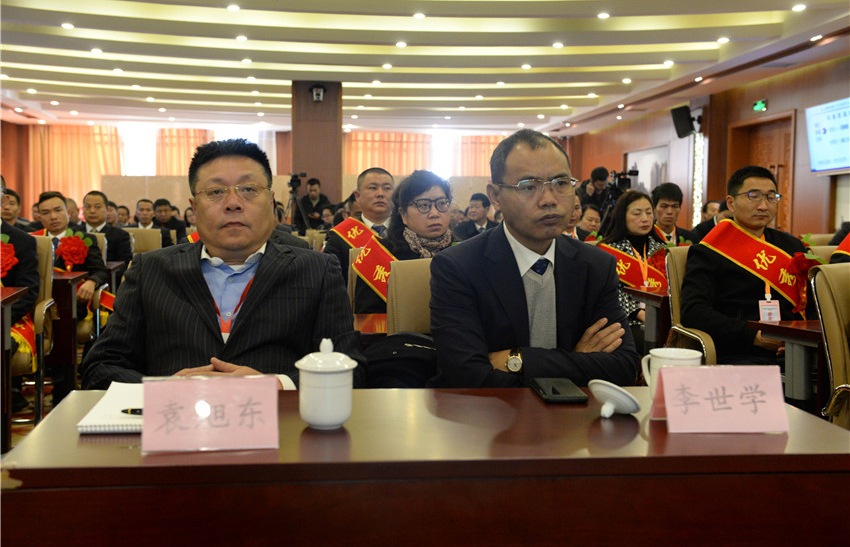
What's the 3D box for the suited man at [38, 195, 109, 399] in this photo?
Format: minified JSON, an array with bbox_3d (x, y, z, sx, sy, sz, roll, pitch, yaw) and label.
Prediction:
[{"bbox_3d":[-2.000,0.143,5.600,0.520,1.220,0.750,0,4,-8],"label":"suited man"}]

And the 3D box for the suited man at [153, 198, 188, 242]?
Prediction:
[{"bbox_3d":[-2.510,-0.112,9.600,0.500,1.230,0.720,0,4,-8],"label":"suited man"}]

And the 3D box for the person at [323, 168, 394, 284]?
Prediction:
[{"bbox_3d":[-0.254,0.137,4.980,0.540,1.324,0.750,0,3,-12],"label":"person"}]

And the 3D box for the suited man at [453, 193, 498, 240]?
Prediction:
[{"bbox_3d":[0.454,-0.009,8.100,0.500,1.284,0.720,1,3,6],"label":"suited man"}]

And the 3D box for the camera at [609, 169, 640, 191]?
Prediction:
[{"bbox_3d":[1.840,-0.860,9.250,0.180,0.210,0.320,-1,4,-18],"label":"camera"}]

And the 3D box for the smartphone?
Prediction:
[{"bbox_3d":[0.266,0.230,1.955,0.079,0.017,0.152,0,4,-2],"label":"smartphone"}]

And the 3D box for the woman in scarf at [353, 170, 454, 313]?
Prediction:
[{"bbox_3d":[-0.040,0.257,3.470,0.480,1.254,0.740,0,3,-14],"label":"woman in scarf"}]

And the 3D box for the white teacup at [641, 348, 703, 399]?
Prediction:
[{"bbox_3d":[0.409,0.185,1.640,0.106,0.105,0.087,0,3,0],"label":"white teacup"}]

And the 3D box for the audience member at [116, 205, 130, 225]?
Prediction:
[{"bbox_3d":[-3.720,-0.260,12.200,0.500,1.190,0.700,0,4,-9],"label":"audience member"}]

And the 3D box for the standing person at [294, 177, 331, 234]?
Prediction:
[{"bbox_3d":[-1.429,-0.438,12.700,0.500,1.600,0.360,1,3,3],"label":"standing person"}]

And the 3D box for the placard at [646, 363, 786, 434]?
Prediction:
[{"bbox_3d":[0.501,0.210,1.680,0.200,0.100,0.085,0,4,-6],"label":"placard"}]

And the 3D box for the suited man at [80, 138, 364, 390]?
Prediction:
[{"bbox_3d":[-0.415,0.355,2.040,0.600,1.270,0.720,0,4,-7],"label":"suited man"}]

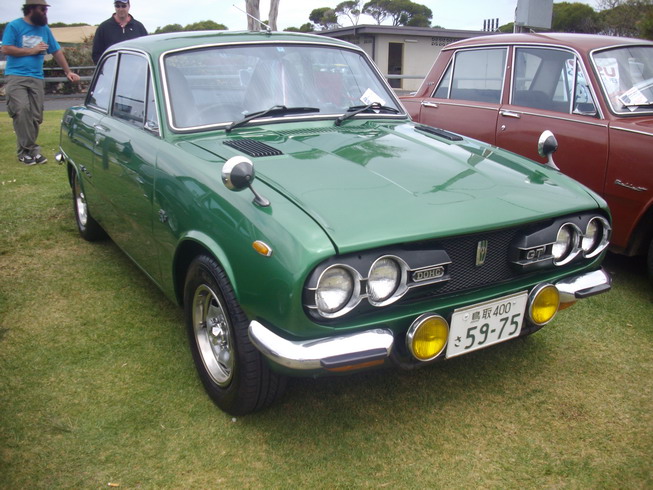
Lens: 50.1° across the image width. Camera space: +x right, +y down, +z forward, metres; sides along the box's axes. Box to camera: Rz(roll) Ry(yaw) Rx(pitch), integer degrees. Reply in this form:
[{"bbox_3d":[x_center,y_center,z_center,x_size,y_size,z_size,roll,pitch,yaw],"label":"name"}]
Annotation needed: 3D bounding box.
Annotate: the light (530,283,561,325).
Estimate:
[{"bbox_3d":[0.731,0.203,2.420,0.152,0.152,0.085,-10,20,-29],"label":"light"}]

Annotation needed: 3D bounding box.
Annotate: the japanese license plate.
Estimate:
[{"bbox_3d":[0.528,0.261,2.277,0.330,0.165,0.020,-9,25,-30],"label":"japanese license plate"}]

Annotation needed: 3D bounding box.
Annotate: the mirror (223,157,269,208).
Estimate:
[{"bbox_3d":[-0.255,-0.194,2.117,0.115,0.145,0.160,-9,19,-30],"label":"mirror"}]

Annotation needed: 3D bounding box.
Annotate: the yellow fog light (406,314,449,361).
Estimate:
[{"bbox_3d":[0.303,0.275,2.183,0.152,0.152,0.085,-10,20,-29],"label":"yellow fog light"}]

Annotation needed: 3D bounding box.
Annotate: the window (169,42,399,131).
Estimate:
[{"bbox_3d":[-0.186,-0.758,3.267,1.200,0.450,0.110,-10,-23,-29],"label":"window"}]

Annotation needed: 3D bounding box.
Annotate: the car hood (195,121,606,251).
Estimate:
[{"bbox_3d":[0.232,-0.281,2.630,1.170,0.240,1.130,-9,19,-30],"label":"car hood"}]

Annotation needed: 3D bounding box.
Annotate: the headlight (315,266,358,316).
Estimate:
[{"bbox_3d":[0.028,0.129,1.965,0.150,0.150,0.080,-9,19,-30],"label":"headlight"}]

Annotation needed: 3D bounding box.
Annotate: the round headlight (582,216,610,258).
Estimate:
[{"bbox_3d":[0.992,-0.028,2.537,0.150,0.150,0.080,-9,19,-30],"label":"round headlight"}]

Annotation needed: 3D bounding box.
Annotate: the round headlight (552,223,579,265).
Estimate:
[{"bbox_3d":[0.825,-0.012,2.464,0.157,0.157,0.100,-10,20,-29],"label":"round headlight"}]

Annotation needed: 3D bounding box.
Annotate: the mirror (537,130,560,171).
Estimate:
[{"bbox_3d":[0.913,-0.384,2.809,0.115,0.145,0.160,-9,19,-30],"label":"mirror"}]

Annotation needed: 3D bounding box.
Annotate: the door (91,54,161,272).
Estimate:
[{"bbox_3d":[-0.918,-0.421,3.346,0.190,0.950,1.080,-10,20,-29],"label":"door"}]

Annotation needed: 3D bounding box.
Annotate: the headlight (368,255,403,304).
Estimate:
[{"bbox_3d":[0.166,0.099,2.099,0.157,0.157,0.100,-10,20,-29],"label":"headlight"}]

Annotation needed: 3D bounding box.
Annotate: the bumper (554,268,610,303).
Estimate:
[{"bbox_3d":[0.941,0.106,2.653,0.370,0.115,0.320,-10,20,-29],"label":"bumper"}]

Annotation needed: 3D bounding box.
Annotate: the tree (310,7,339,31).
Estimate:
[{"bbox_3d":[-0.310,-21.450,72.000,3.100,6.000,3.100,1,16,0],"label":"tree"}]

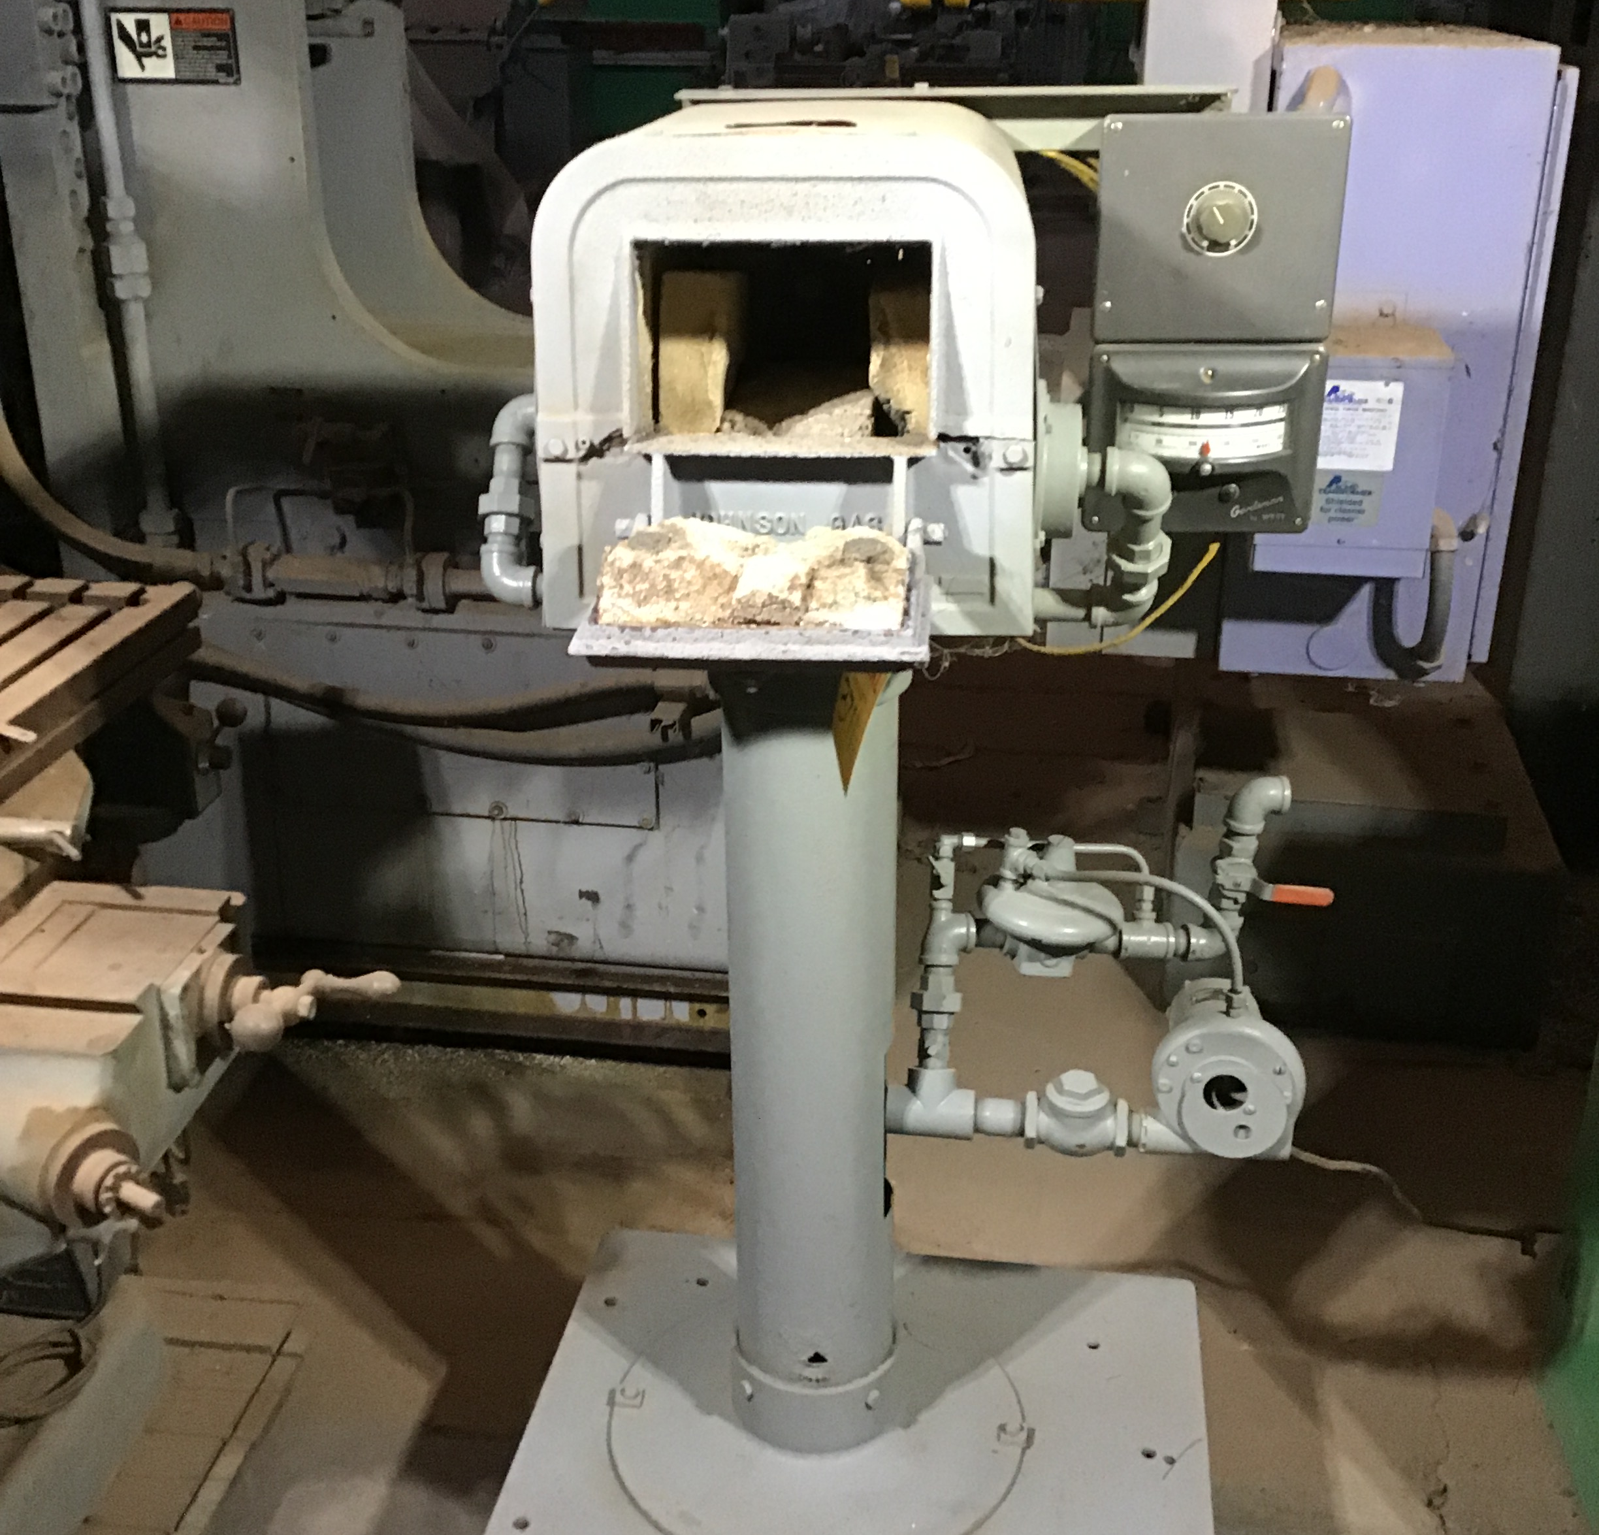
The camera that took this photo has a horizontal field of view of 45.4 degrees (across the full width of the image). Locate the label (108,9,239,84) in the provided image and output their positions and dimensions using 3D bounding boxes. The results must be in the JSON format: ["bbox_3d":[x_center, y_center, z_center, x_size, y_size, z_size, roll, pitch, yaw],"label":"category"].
[{"bbox_3d":[-0.828,-0.955,2.530,0.177,0.094,0.004,3,25,8],"label":"label"}]

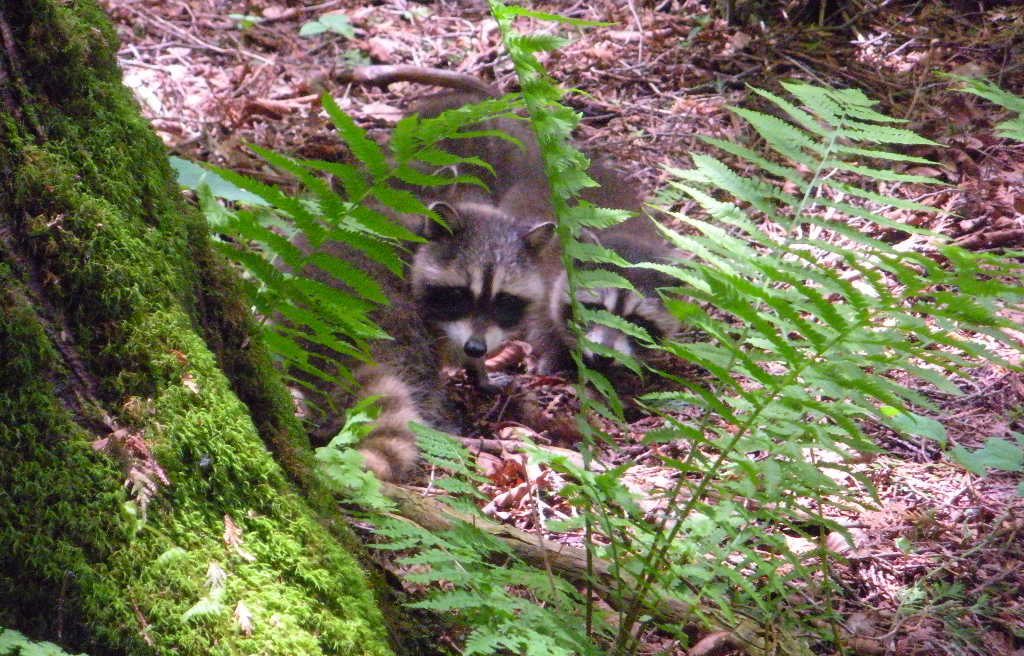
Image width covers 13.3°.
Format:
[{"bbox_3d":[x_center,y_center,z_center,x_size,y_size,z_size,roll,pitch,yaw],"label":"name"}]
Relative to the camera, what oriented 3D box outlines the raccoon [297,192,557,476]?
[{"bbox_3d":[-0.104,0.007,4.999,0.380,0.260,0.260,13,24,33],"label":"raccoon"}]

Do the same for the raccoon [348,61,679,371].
[{"bbox_3d":[0.013,-0.123,5.399,0.270,0.260,0.520,-10,22,-25],"label":"raccoon"}]

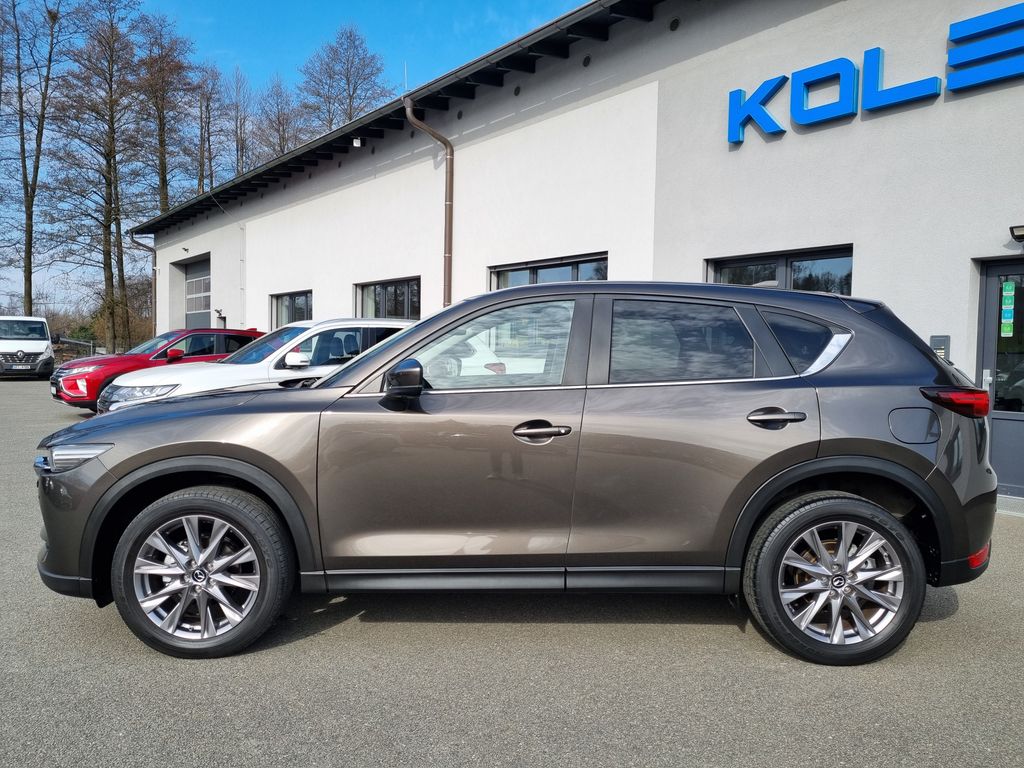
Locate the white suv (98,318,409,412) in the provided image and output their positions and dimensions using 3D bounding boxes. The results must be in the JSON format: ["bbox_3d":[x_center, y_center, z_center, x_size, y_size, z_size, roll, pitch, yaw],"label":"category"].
[{"bbox_3d":[-2.431,0.009,9.661,4.695,1.700,1.810,-1,3,-36],"label":"white suv"}]

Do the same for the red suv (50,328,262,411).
[{"bbox_3d":[-6.396,-0.282,15.056,4.405,1.685,1.805,-1,3,-40],"label":"red suv"}]

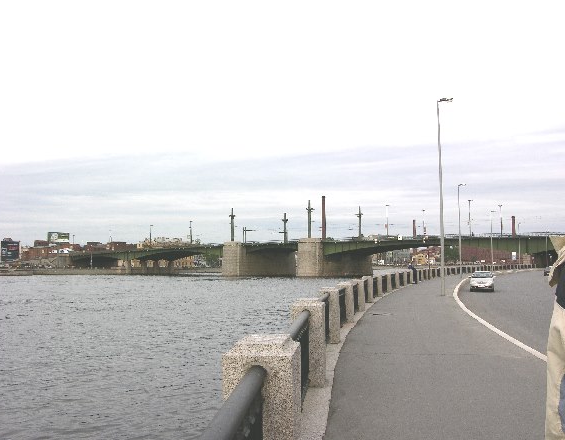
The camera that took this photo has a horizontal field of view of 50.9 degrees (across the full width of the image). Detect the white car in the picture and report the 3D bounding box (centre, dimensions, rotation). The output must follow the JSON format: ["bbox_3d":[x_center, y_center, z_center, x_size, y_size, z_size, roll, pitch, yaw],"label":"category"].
[{"bbox_3d":[14.542,4.423,43.071,1.740,1.460,4.200,-2,-5,21],"label":"white car"}]

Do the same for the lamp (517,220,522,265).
[{"bbox_3d":[51.361,5.599,127.901,1.000,10.000,0.350,-3,-5,30],"label":"lamp"}]

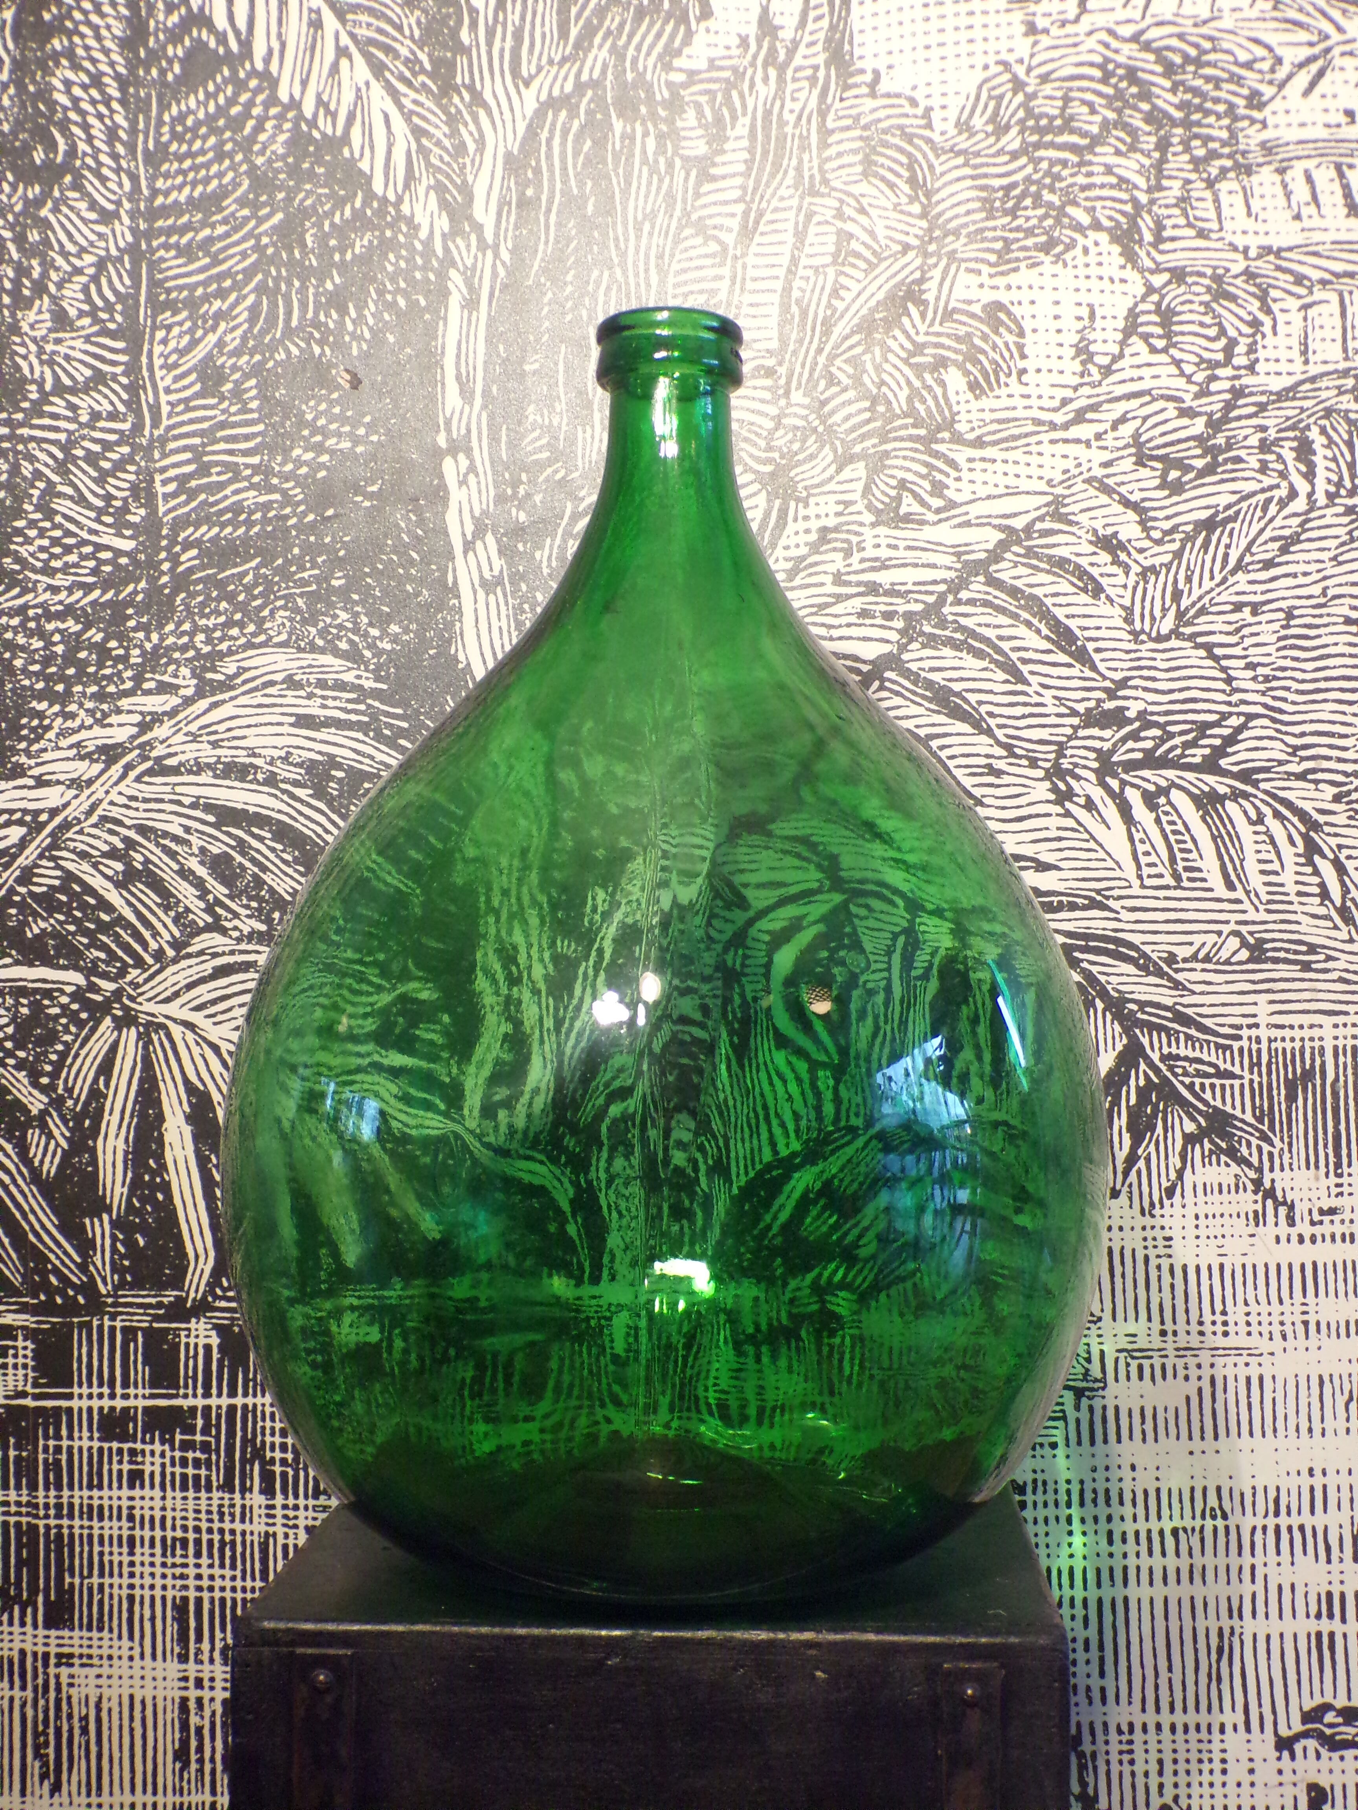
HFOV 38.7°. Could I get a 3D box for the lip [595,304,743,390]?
[{"bbox_3d":[-0.004,-0.263,0.930,0.070,0.030,0.070,0,-1,0],"label":"lip"}]

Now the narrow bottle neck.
[{"bbox_3d":[-0.004,-0.215,0.929,0.072,0.063,0.072,0,-1,0],"label":"narrow bottle neck"}]

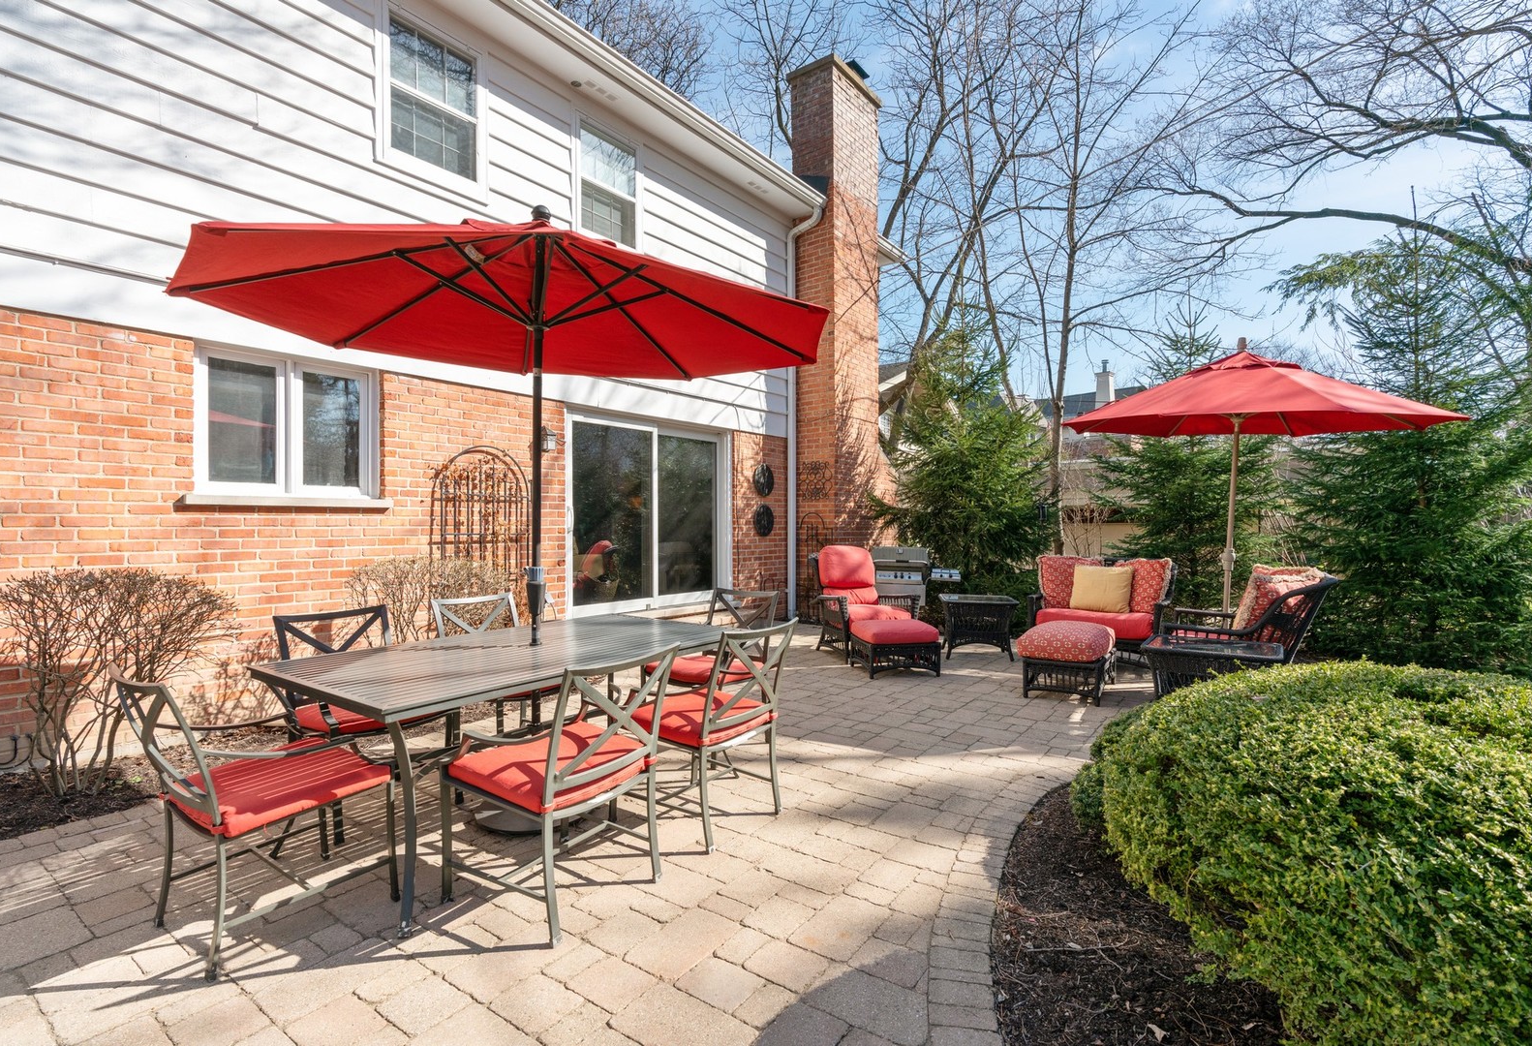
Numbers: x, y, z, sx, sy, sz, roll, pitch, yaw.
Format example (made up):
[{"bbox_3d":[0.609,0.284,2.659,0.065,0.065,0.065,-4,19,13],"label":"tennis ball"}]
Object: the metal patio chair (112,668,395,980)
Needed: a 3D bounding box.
[{"bbox_3d":[-1.702,0.883,2.485,0.580,0.885,0.680,0,0,36],"label":"metal patio chair"}]

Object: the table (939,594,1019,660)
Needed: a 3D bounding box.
[{"bbox_3d":[2.180,1.080,7.620,0.700,0.585,0.710,0,0,11],"label":"table"}]

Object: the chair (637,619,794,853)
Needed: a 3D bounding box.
[{"bbox_3d":[-0.277,0.901,3.409,0.680,0.917,0.600,0,0,36],"label":"chair"}]

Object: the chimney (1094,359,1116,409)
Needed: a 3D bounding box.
[{"bbox_3d":[16.930,-6.830,37.000,0.760,2.600,0.740,0,0,-43],"label":"chimney"}]

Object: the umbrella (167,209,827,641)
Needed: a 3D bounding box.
[{"bbox_3d":[-1.040,-0.065,3.390,2.720,2.760,2.720,0,0,36],"label":"umbrella"}]

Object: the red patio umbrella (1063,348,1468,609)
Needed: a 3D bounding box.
[{"bbox_3d":[3.870,-0.110,6.100,2.720,2.810,2.720,0,0,36],"label":"red patio umbrella"}]

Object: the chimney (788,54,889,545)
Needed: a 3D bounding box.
[{"bbox_3d":[1.140,-2.430,10.530,0.680,7.340,1.850,0,0,36],"label":"chimney"}]

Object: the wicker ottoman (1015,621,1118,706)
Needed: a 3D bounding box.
[{"bbox_3d":[2.345,1.043,5.720,0.600,0.530,0.740,0,0,26],"label":"wicker ottoman"}]

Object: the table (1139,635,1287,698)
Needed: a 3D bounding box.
[{"bbox_3d":[2.843,1.072,4.709,0.720,0.580,0.660,0,0,33],"label":"table"}]

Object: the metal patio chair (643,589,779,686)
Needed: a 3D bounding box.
[{"bbox_3d":[-0.335,0.872,4.350,0.580,0.885,0.670,0,0,33],"label":"metal patio chair"}]

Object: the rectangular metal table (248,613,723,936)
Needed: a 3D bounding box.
[{"bbox_3d":[-1.035,0.941,3.375,1.106,0.752,1.934,0,0,37],"label":"rectangular metal table"}]

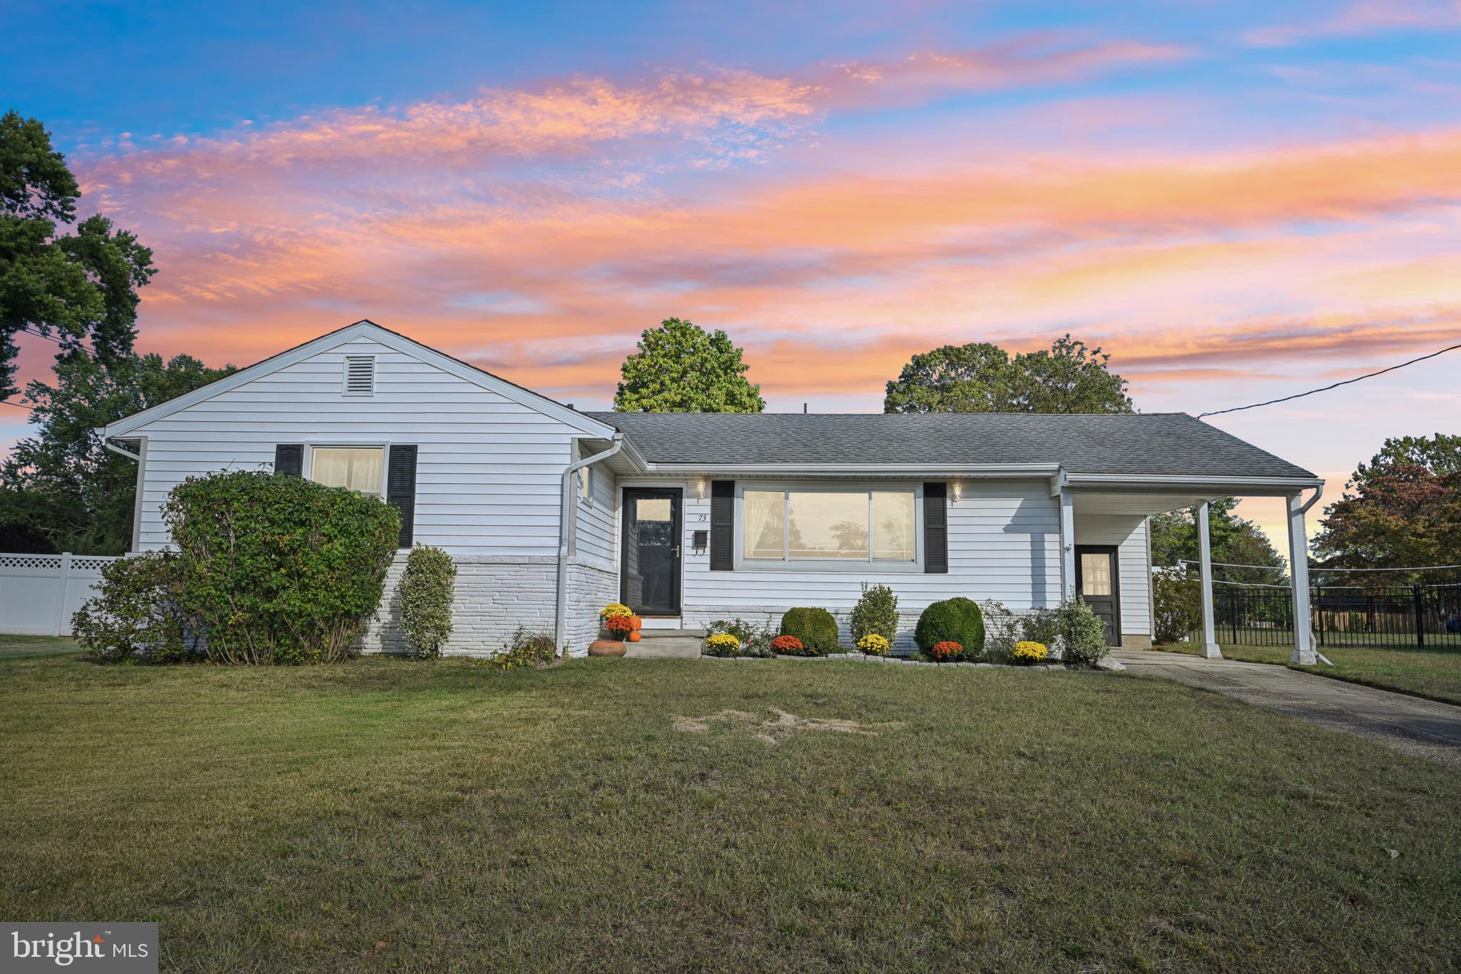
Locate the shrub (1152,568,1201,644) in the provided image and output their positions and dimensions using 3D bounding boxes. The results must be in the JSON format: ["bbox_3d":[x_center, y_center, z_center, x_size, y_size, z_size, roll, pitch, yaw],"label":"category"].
[{"bbox_3d":[10.007,2.697,20.978,1.237,1.745,1.300,0,-7,2],"label":"shrub"}]

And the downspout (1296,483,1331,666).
[{"bbox_3d":[8.490,1.255,13.628,0.400,2.660,0.350,0,-7,2],"label":"downspout"}]

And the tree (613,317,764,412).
[{"bbox_3d":[-1.645,-0.494,34.439,6.216,11.863,6.200,0,-7,2],"label":"tree"}]

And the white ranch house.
[{"bbox_3d":[0.404,0.600,16.937,16.860,4.590,10.650,0,-7,2],"label":"white ranch house"}]

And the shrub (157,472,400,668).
[{"bbox_3d":[-5.345,0.959,11.121,2.713,2.323,1.800,0,-7,2],"label":"shrub"}]

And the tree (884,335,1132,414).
[{"bbox_3d":[12.865,-0.206,42.952,11.877,13.870,10.500,0,-7,2],"label":"tree"}]

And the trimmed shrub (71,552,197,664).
[{"bbox_3d":[-7.273,1.461,11.479,1.502,1.291,1.300,0,-7,2],"label":"trimmed shrub"}]

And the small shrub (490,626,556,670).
[{"bbox_3d":[-2.529,1.939,11.394,0.787,0.444,0.600,0,-7,2],"label":"small shrub"}]

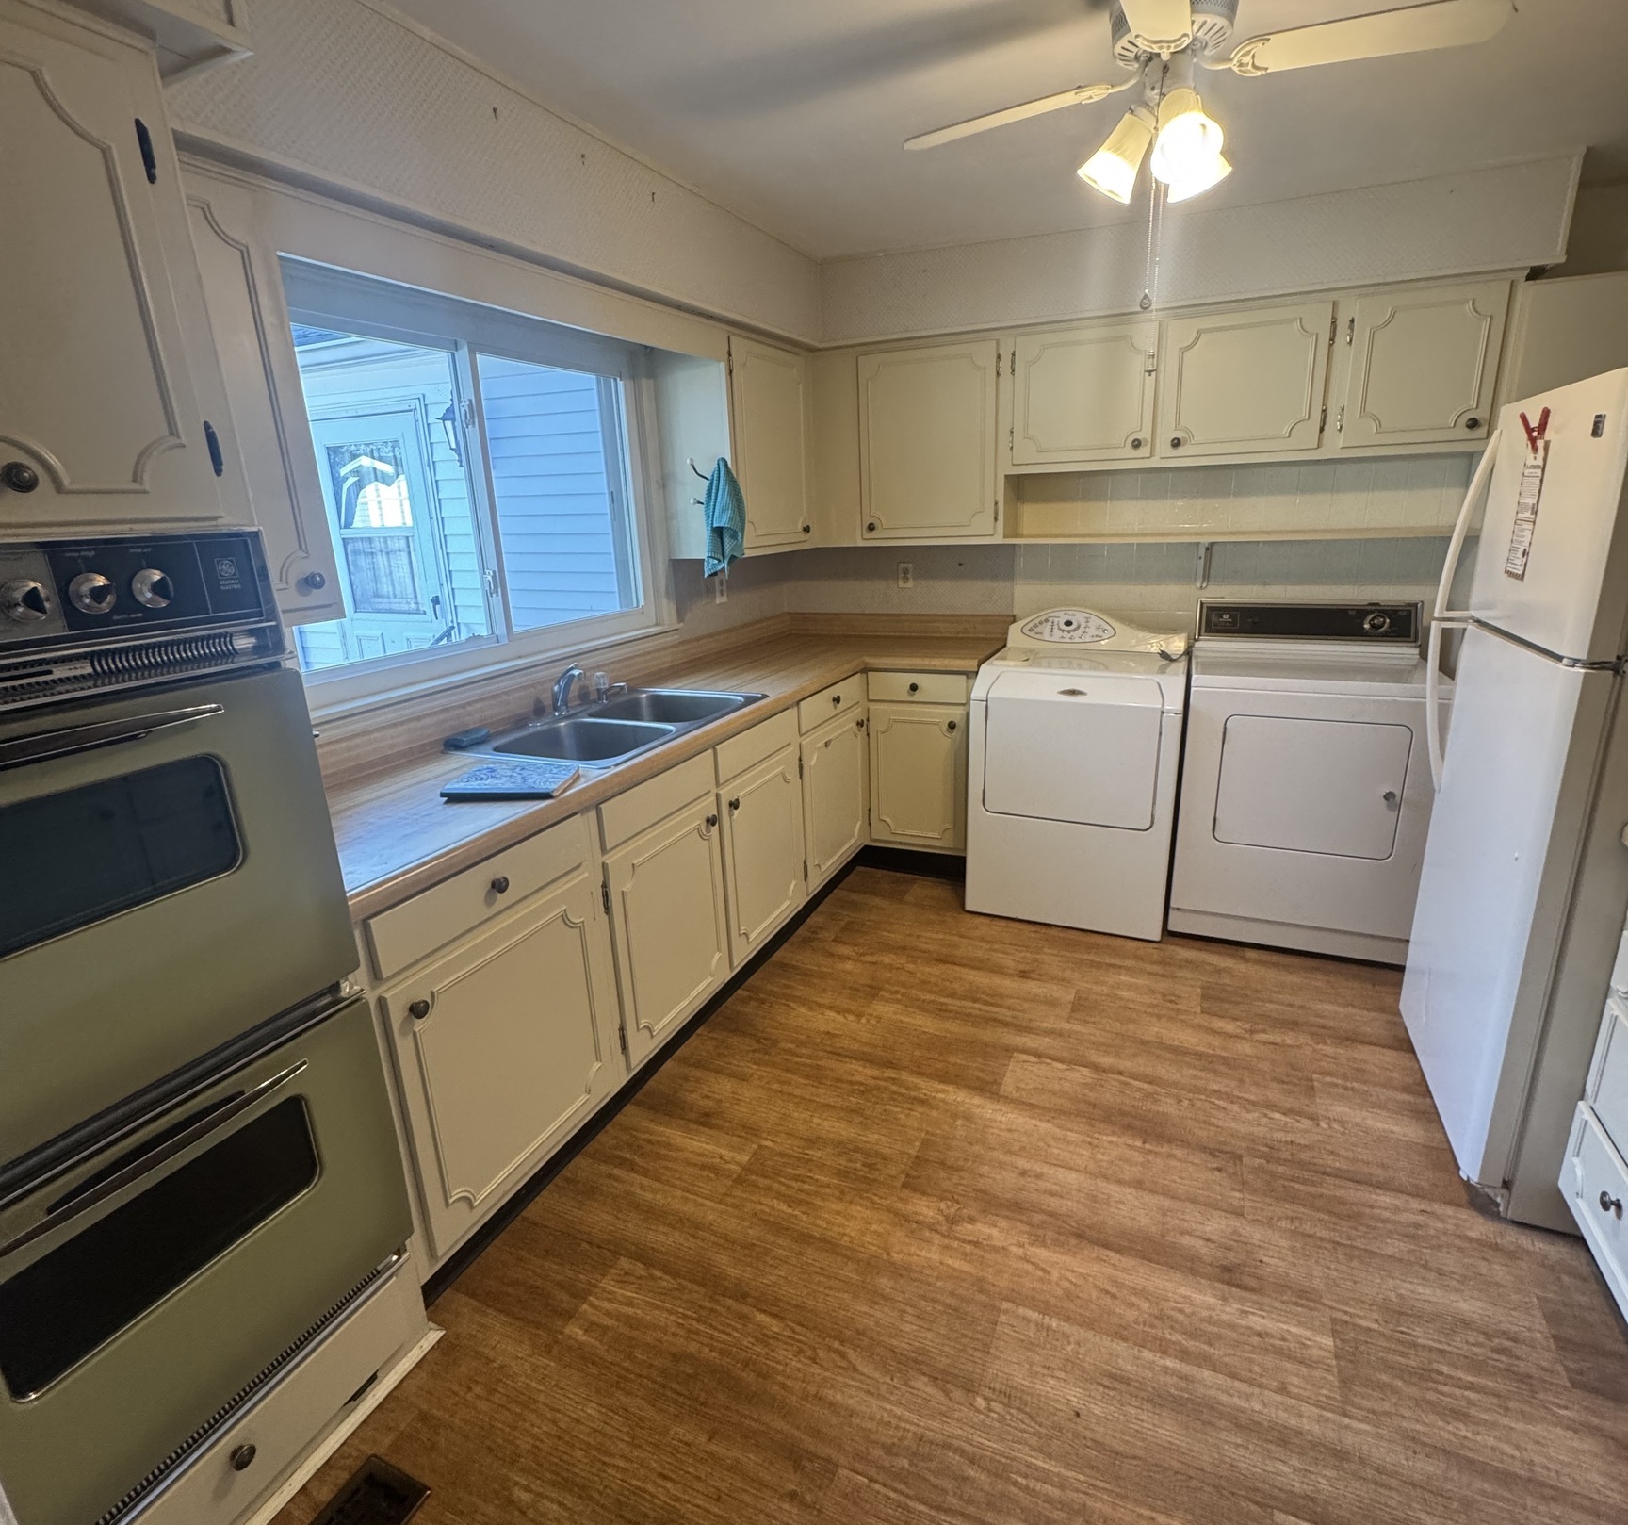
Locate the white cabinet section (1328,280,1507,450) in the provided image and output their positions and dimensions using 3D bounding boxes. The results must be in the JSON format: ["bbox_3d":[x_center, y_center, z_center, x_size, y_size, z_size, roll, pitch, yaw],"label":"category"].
[{"bbox_3d":[1.947,-1.264,2.864,0.435,0.458,0.310,5,18,24],"label":"white cabinet section"}]

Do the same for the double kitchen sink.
[{"bbox_3d":[-0.557,-0.034,2.555,0.530,0.185,0.837,5,18,24],"label":"double kitchen sink"}]

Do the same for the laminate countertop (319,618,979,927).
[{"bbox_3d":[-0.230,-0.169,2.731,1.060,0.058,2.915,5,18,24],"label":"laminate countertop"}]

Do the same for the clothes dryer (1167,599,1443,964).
[{"bbox_3d":[1.706,0.010,3.111,0.722,1.090,0.685,5,18,24],"label":"clothes dryer"}]

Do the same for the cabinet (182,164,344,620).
[{"bbox_3d":[-1.122,-0.604,1.533,0.325,0.727,0.290,5,18,24],"label":"cabinet"}]

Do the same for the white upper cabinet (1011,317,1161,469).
[{"bbox_3d":[1.019,-1.338,3.262,0.494,0.458,0.320,5,18,24],"label":"white upper cabinet"}]

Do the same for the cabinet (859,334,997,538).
[{"bbox_3d":[0.503,-1.262,3.530,0.555,0.705,0.320,5,18,24],"label":"cabinet"}]

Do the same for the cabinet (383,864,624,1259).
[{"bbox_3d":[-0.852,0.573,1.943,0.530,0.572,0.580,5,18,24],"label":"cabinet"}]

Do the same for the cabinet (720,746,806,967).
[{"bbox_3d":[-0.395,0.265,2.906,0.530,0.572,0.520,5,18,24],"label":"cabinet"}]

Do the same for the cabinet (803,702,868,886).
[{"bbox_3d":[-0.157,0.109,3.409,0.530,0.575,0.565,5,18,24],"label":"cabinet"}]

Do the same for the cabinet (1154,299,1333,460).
[{"bbox_3d":[1.487,-1.295,3.054,0.494,0.458,0.320,5,18,24],"label":"cabinet"}]

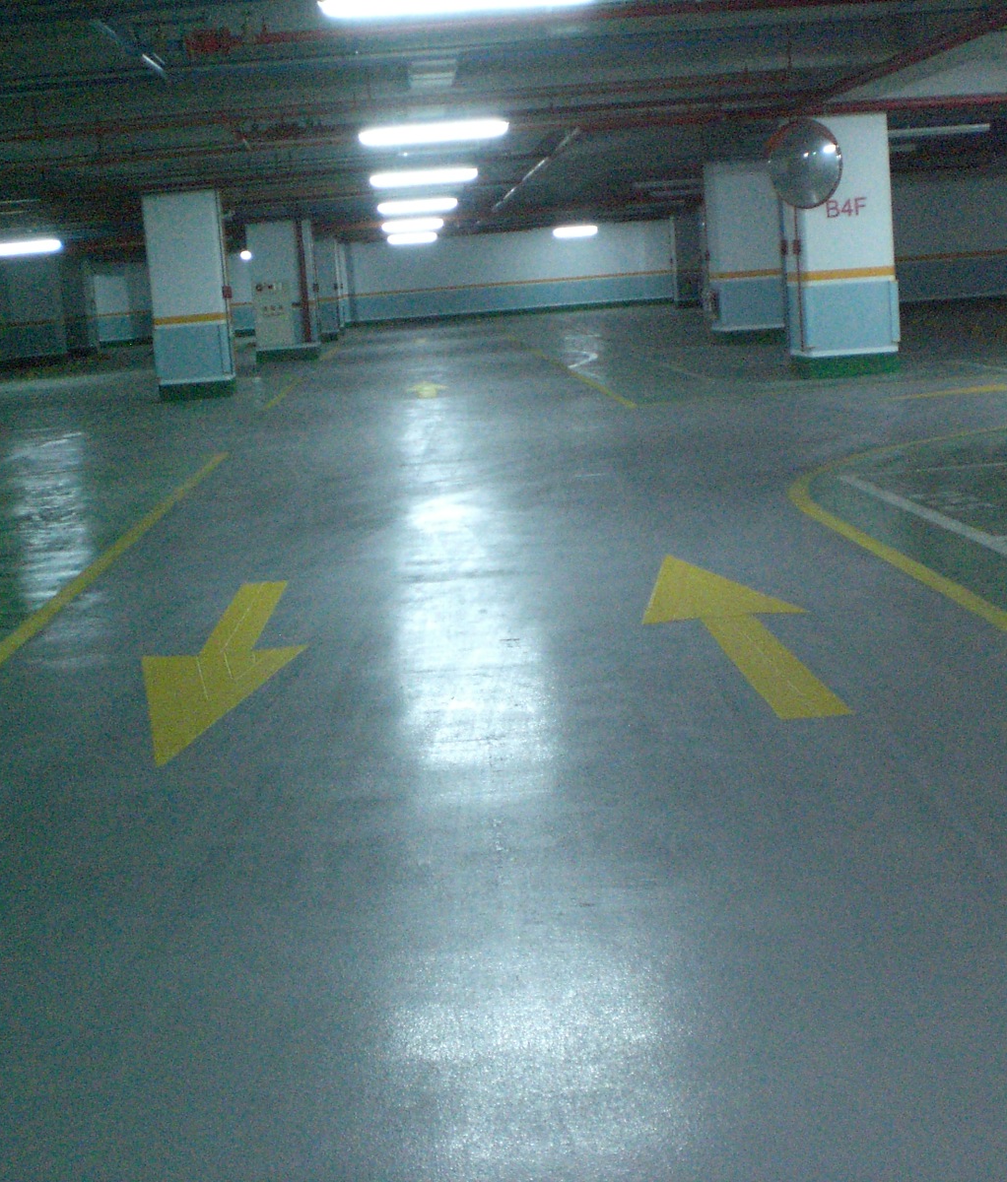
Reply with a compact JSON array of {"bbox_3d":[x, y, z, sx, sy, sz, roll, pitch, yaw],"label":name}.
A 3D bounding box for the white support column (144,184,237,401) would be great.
[{"bbox_3d":[-3.997,-3.738,22.144,0.888,2.551,0.851,-5,10,-2],"label":"white support column"}]

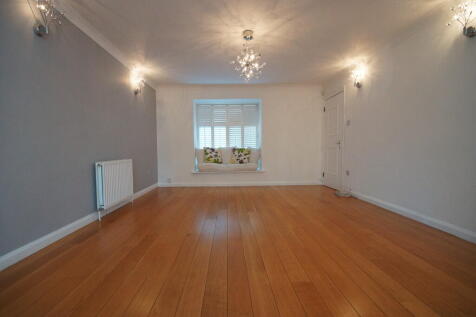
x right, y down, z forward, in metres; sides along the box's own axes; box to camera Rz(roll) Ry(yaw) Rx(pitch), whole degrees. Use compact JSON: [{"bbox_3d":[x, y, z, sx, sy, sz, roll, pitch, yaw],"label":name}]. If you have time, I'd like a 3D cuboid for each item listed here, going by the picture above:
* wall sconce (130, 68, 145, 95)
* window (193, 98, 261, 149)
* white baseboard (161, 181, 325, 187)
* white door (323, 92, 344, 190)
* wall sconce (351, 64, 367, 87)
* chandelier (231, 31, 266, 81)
[{"bbox_3d":[-1.709,-1.354,3.468,0.190,0.410,0.250,0,2,-3],"label":"wall sconce"},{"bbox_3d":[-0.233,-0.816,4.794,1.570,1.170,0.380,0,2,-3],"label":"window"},{"bbox_3d":[0.088,0.612,4.692,3.873,0.095,0.020,0,2,-3],"label":"white baseboard"},{"bbox_3d":[2.052,-0.327,4.253,0.070,1.980,0.790,0,2,-3],"label":"white door"},{"bbox_3d":[1.984,-1.393,3.332,0.190,0.410,0.250,0,2,-3],"label":"wall sconce"},{"bbox_3d":[0.138,-1.335,2.607,0.450,0.609,0.450,0,2,-3],"label":"chandelier"}]

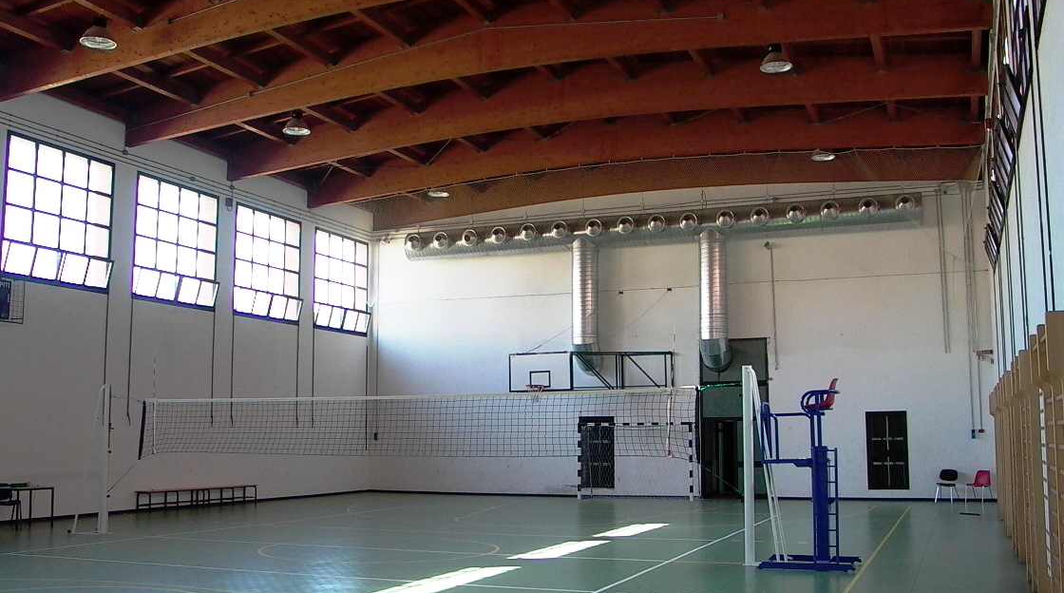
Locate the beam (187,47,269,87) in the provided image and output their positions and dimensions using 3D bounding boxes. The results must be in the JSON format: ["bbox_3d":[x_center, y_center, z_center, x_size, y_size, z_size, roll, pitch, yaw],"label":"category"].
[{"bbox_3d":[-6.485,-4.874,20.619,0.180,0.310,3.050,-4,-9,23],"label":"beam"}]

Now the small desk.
[{"bbox_3d":[-9.378,3.905,18.734,0.660,0.750,0.810,-4,-9,23],"label":"small desk"}]

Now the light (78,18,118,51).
[{"bbox_3d":[-7.658,-4.700,17.973,0.620,0.520,0.620,-4,-9,23],"label":"light"}]

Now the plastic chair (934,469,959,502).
[{"bbox_3d":[10.394,4.769,25.425,0.500,0.820,0.520,-8,-11,44],"label":"plastic chair"}]

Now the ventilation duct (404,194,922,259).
[{"bbox_3d":[3.093,-1.923,29.204,15.300,0.900,1.000,-4,-9,23],"label":"ventilation duct"}]

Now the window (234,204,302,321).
[{"bbox_3d":[-7.349,-0.849,28.341,0.150,3.010,2.930,-4,-9,22],"label":"window"}]

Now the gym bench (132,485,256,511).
[{"bbox_3d":[-8.109,4.951,24.903,0.380,0.450,4.000,-4,-9,22],"label":"gym bench"}]

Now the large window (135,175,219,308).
[{"bbox_3d":[-8.722,-1.301,25.005,0.150,3.010,2.930,-4,-9,22],"label":"large window"}]

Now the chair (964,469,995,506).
[{"bbox_3d":[10.968,4.696,24.886,0.520,0.800,0.500,5,-9,-31],"label":"chair"}]

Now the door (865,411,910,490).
[{"bbox_3d":[9.347,4.056,26.681,1.050,2.060,0.090,-3,-9,21],"label":"door"}]

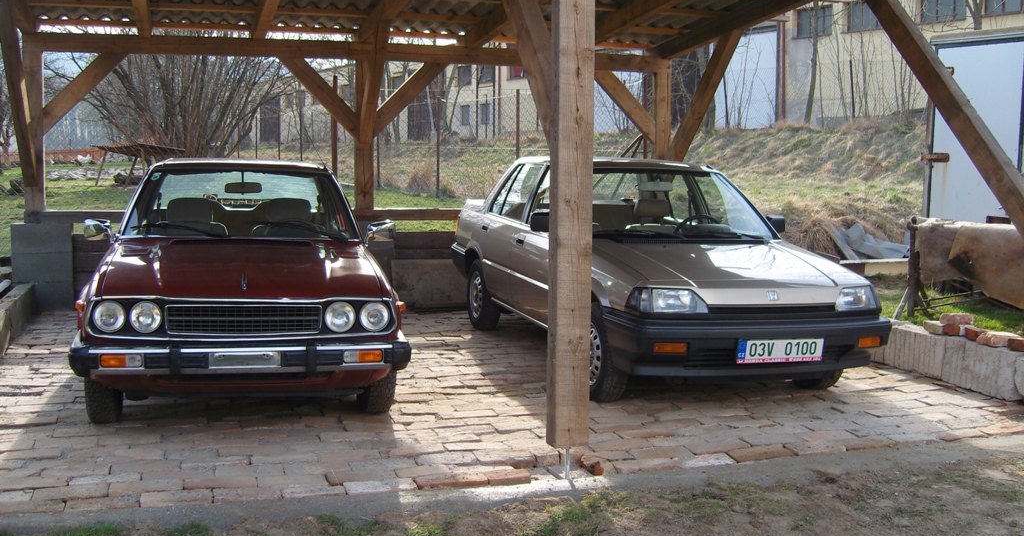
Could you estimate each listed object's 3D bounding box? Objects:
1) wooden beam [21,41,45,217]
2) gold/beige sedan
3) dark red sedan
[{"bbox_3d":[-4.130,-1.215,8.700,0.145,1.550,0.145,0,7,-10],"label":"wooden beam"},{"bbox_3d":[0.813,-0.064,7.110,1.650,1.385,4.145,-1,7,-17],"label":"gold/beige sedan"},{"bbox_3d":[-1.732,-0.013,6.471,1.630,1.340,4.150,-1,7,-15],"label":"dark red sedan"}]

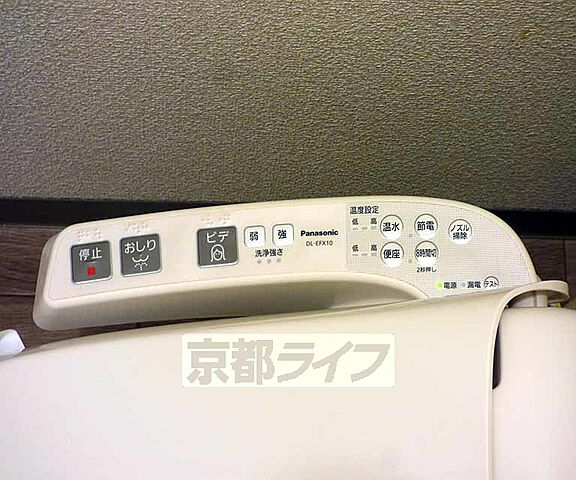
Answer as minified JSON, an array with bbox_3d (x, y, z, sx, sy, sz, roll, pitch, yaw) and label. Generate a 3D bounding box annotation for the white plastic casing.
[{"bbox_3d":[-0.004,0.018,0.849,0.312,0.050,0.078,-2,66,-1],"label":"white plastic casing"}]

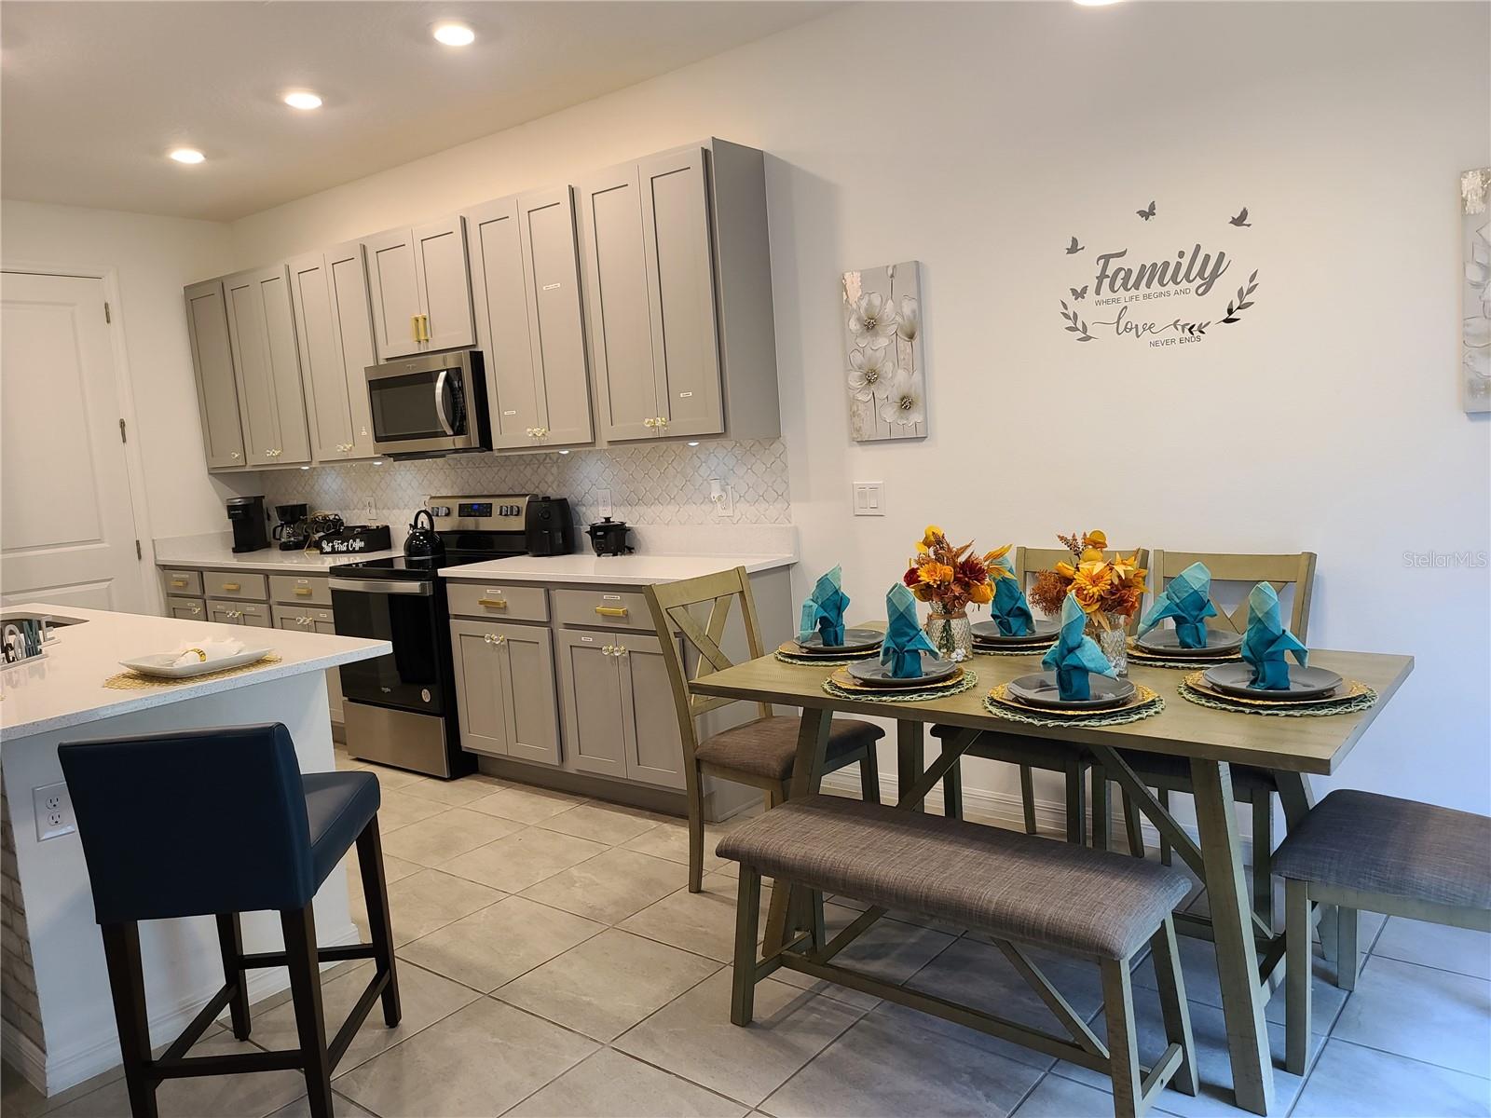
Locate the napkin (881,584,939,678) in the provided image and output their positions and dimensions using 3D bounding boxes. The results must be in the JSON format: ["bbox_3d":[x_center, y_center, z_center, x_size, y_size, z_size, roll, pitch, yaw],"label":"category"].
[{"bbox_3d":[0.398,0.181,2.679,0.150,0.220,0.095,0,8,33],"label":"napkin"}]

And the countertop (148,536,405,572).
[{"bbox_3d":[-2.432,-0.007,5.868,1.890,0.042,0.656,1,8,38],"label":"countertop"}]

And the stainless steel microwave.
[{"bbox_3d":[-1.364,-0.719,5.071,0.765,0.430,0.430,1,8,37],"label":"stainless steel microwave"}]

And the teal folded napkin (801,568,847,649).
[{"bbox_3d":[0.231,0.133,3.058,0.140,0.230,0.100,-4,7,3],"label":"teal folded napkin"}]

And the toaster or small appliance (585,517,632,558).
[{"bbox_3d":[-0.596,-0.102,4.703,0.195,0.172,0.160,-1,7,25],"label":"toaster or small appliance"}]

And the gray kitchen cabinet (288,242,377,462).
[{"bbox_3d":[-1.913,-1.024,5.464,0.668,1.068,0.326,1,9,38],"label":"gray kitchen cabinet"}]

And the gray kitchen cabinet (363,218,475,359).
[{"bbox_3d":[-1.374,-1.235,5.021,0.755,0.590,0.335,1,8,38],"label":"gray kitchen cabinet"}]

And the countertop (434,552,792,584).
[{"bbox_3d":[-0.543,0.037,4.365,1.370,0.037,0.656,1,8,38],"label":"countertop"}]

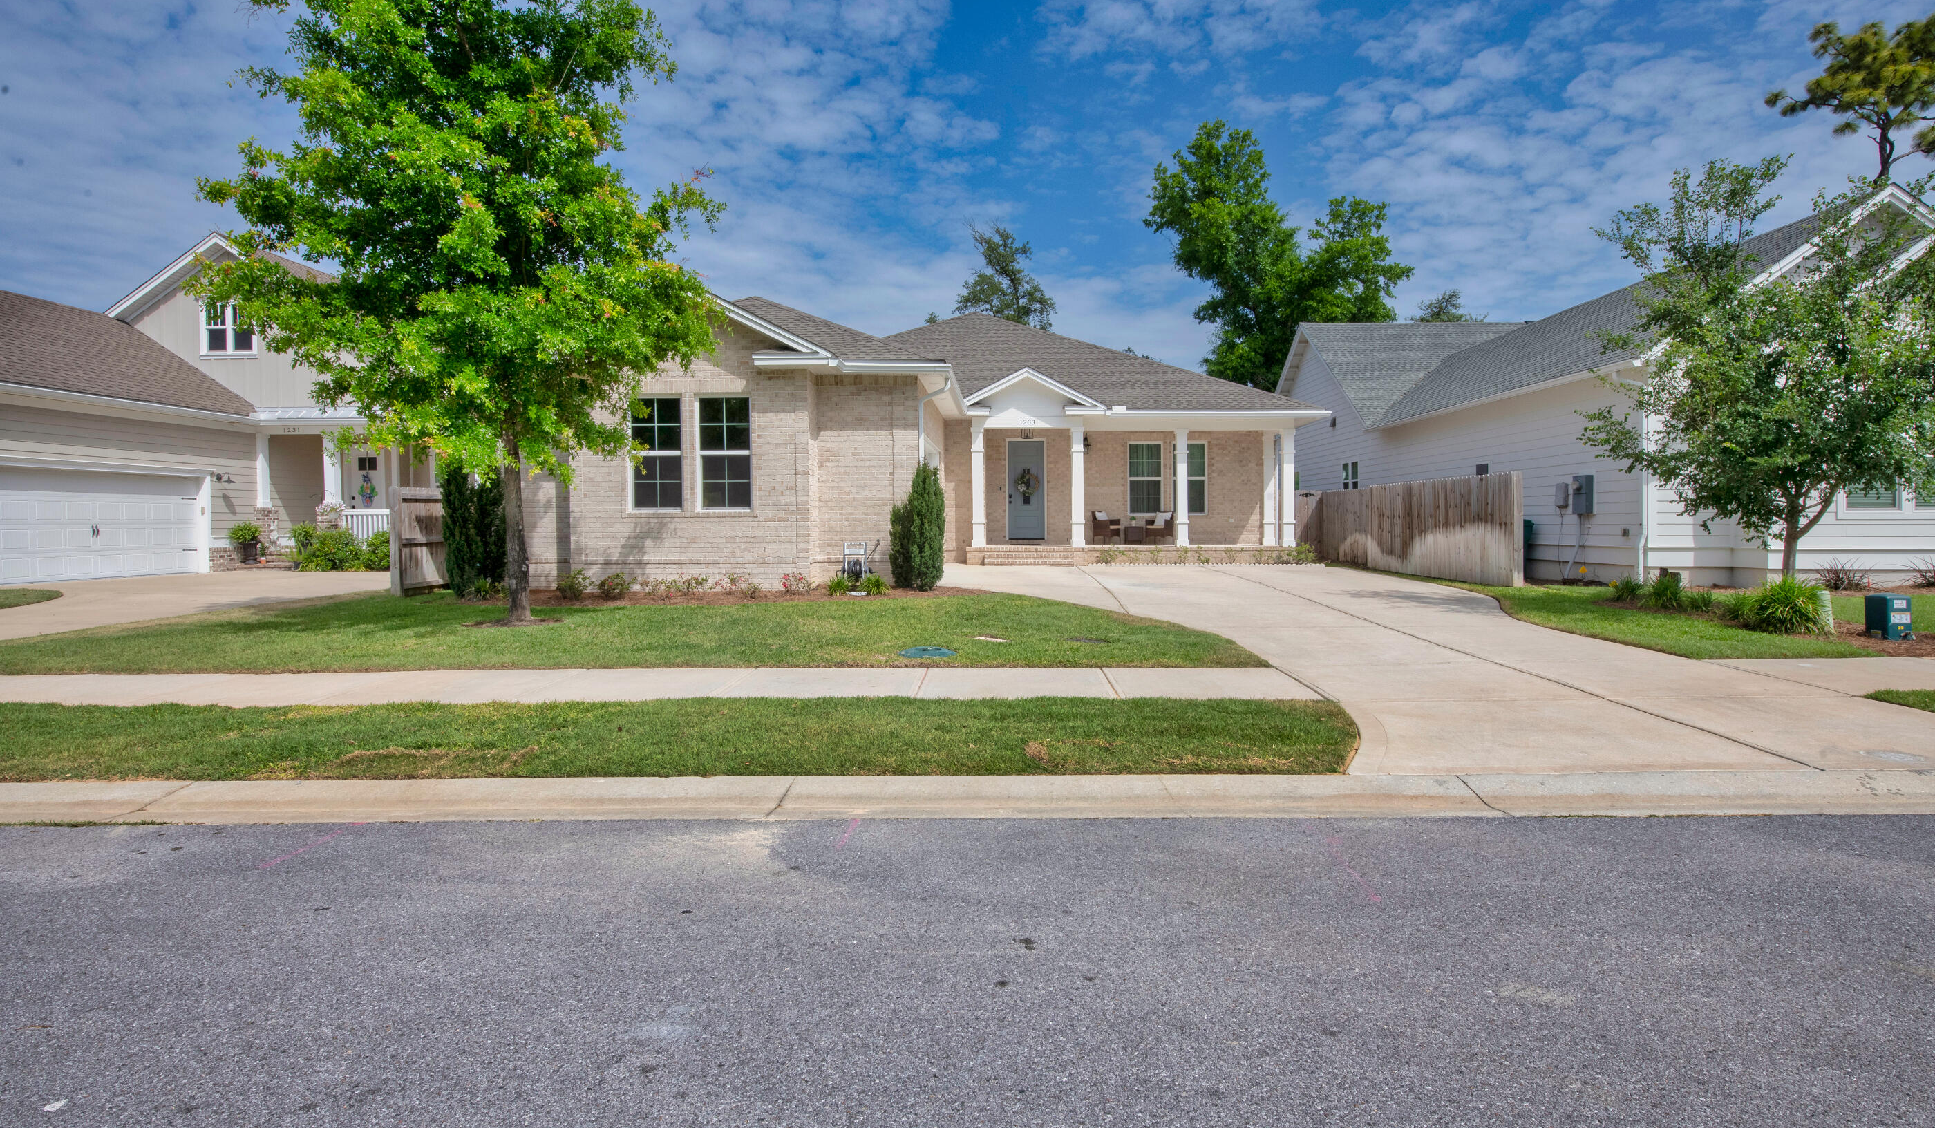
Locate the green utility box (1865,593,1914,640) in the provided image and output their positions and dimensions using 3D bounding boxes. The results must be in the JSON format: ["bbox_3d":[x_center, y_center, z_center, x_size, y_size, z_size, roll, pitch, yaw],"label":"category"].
[{"bbox_3d":[10.080,0.580,10.580,0.280,0.490,0.310,0,2,3],"label":"green utility box"}]

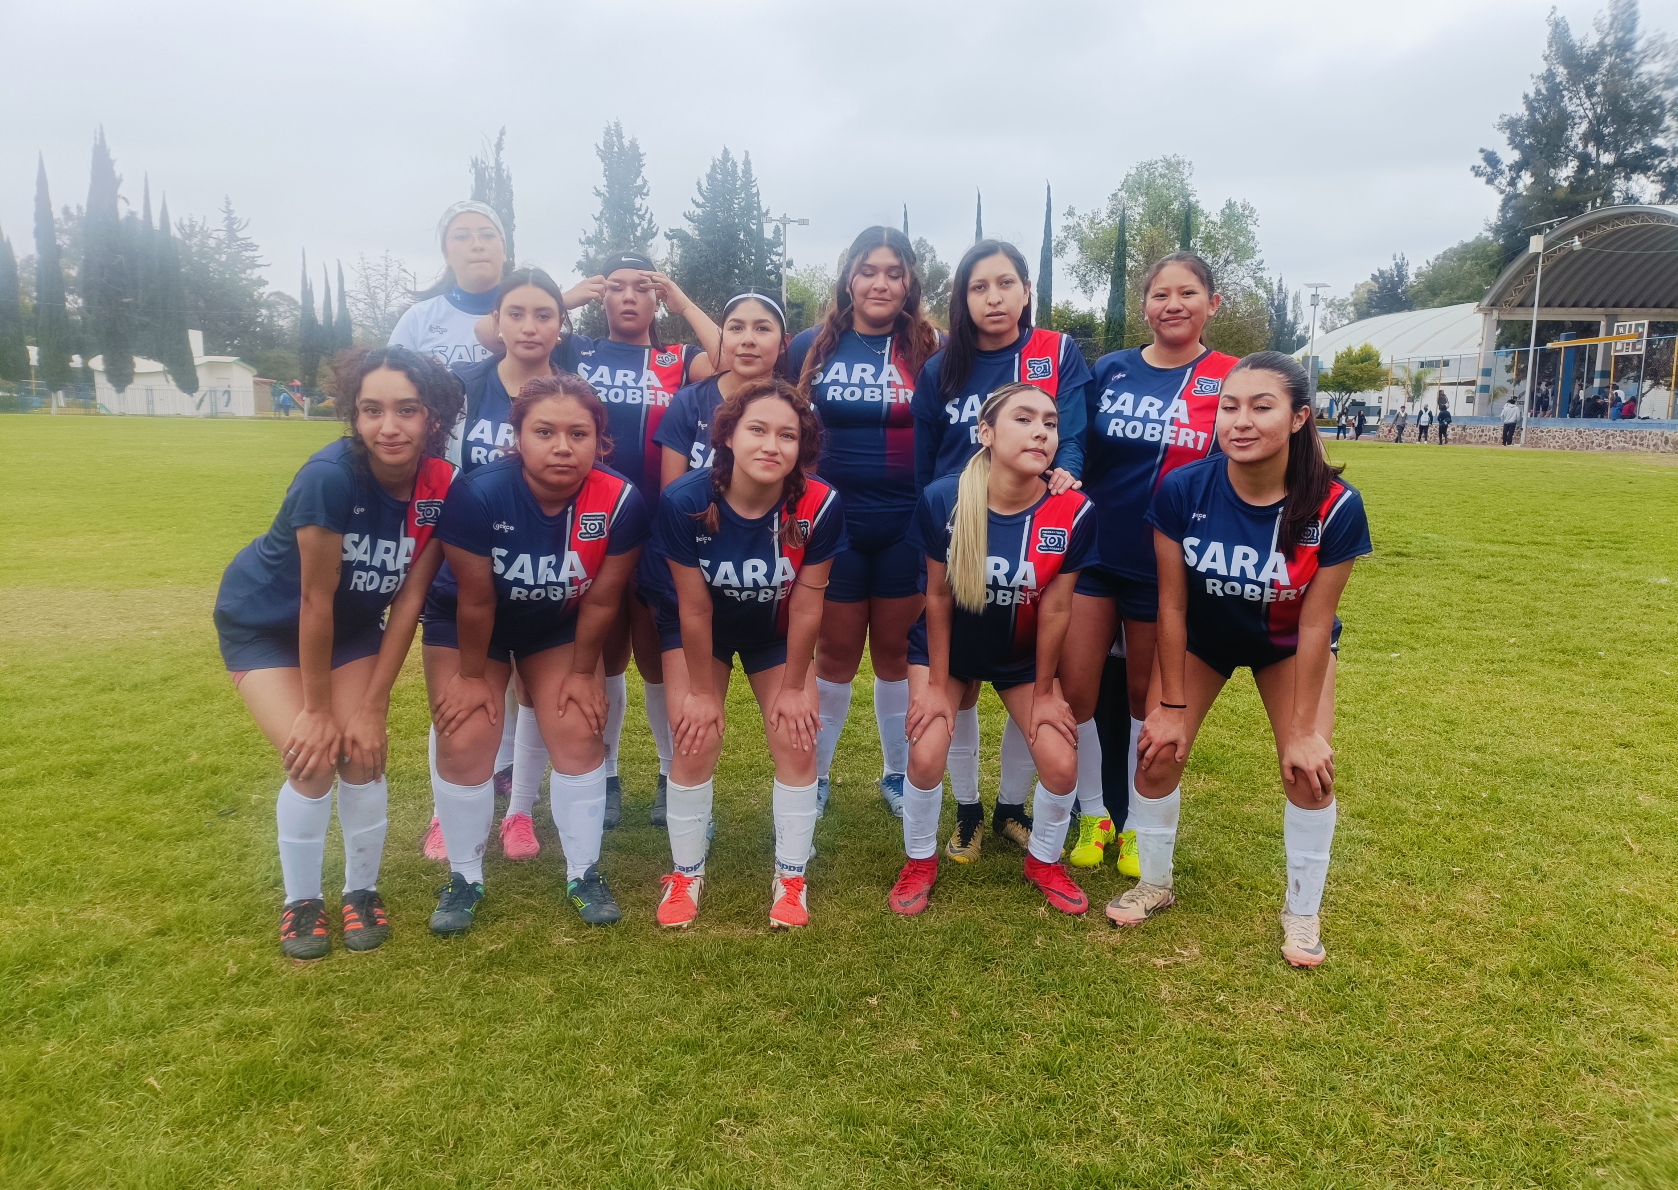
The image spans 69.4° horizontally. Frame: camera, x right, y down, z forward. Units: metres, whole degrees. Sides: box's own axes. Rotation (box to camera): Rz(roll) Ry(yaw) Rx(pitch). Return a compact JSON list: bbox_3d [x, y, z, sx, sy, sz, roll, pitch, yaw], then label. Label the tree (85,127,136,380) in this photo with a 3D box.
[{"bbox_3d":[-42.411,-18.772,70.741,3.000,16.245,3.000,-5,10,-30],"label":"tree"}]

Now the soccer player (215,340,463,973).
[{"bbox_3d":[-1.104,0.122,2.691,0.470,1.304,0.793,-5,10,-32],"label":"soccer player"}]

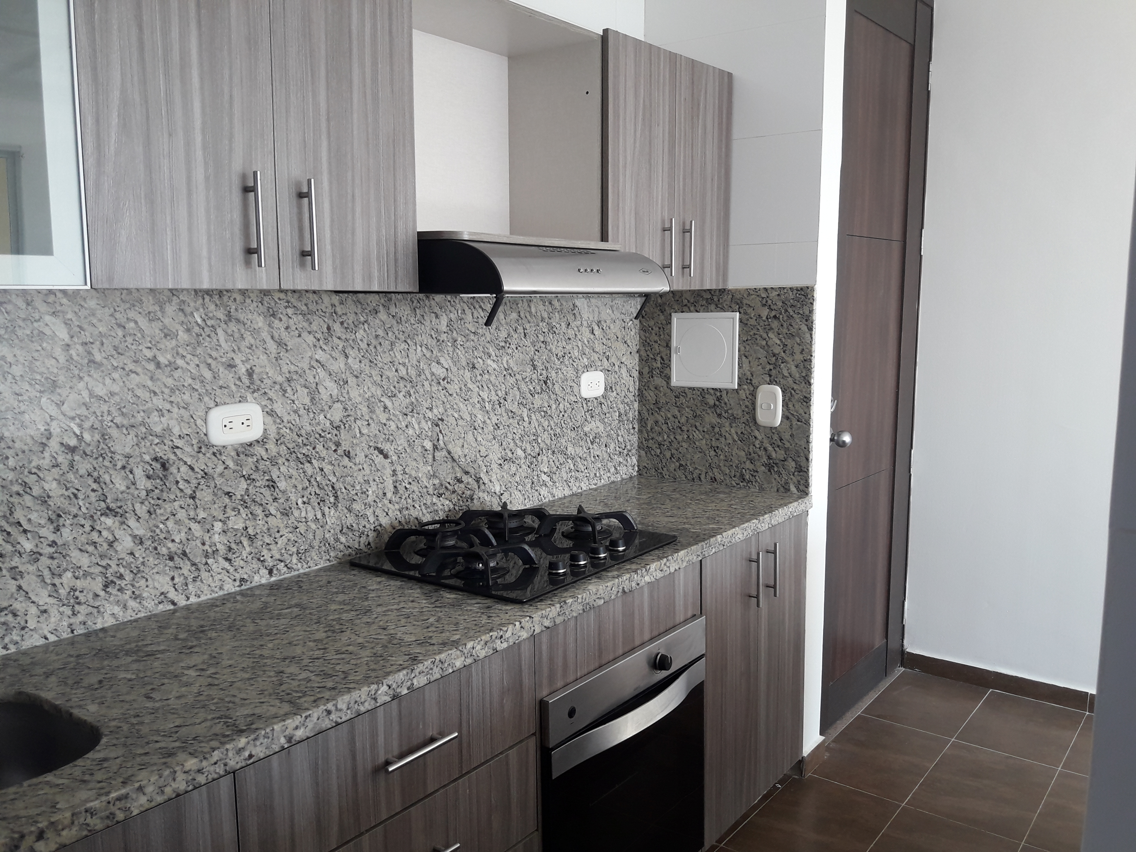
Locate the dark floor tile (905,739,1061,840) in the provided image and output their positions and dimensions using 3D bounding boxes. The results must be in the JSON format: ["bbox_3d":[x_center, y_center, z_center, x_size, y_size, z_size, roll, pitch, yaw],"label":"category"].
[{"bbox_3d":[1.256,1.092,2.769,0.321,0.012,0.505,6,10,37],"label":"dark floor tile"}]

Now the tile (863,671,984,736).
[{"bbox_3d":[1.310,1.012,3.355,0.319,0.012,0.495,6,10,37],"label":"tile"}]

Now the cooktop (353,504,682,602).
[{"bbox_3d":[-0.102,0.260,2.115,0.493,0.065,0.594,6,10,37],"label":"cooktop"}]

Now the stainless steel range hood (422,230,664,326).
[{"bbox_3d":[-0.139,-0.324,2.079,0.501,0.171,0.591,6,10,37],"label":"stainless steel range hood"}]

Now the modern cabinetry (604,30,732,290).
[{"bbox_3d":[0.170,-0.695,2.581,0.332,0.609,0.632,6,10,37],"label":"modern cabinetry"}]

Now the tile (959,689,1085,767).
[{"bbox_3d":[1.563,1.037,3.159,0.323,0.012,0.495,6,10,37],"label":"tile"}]

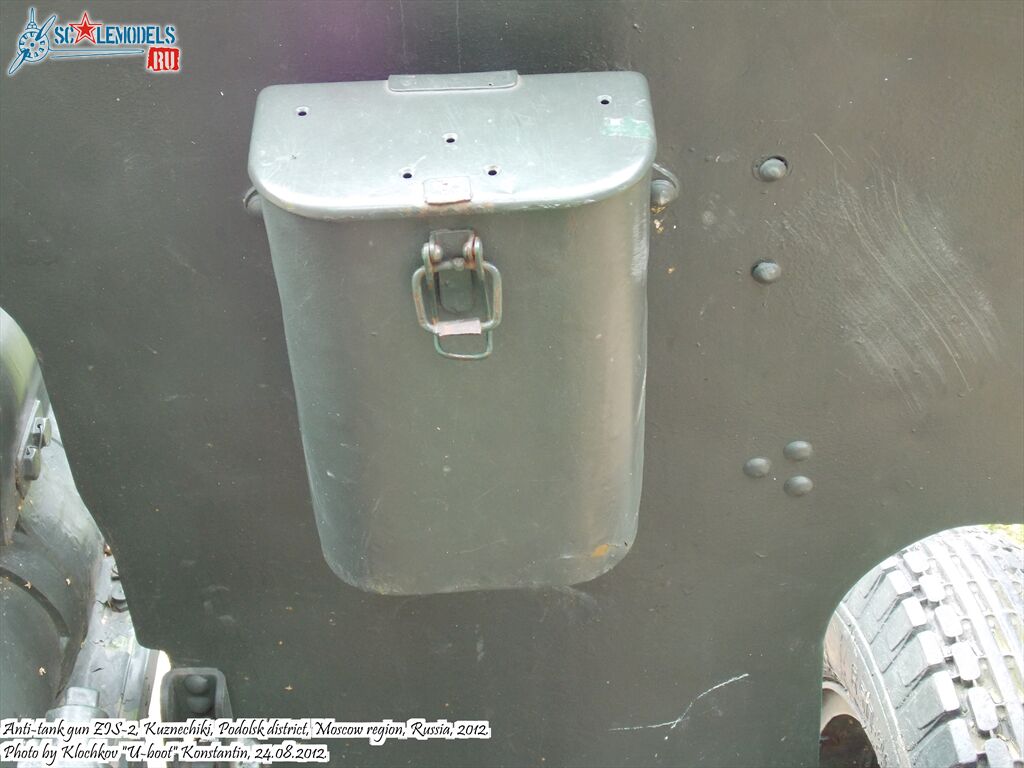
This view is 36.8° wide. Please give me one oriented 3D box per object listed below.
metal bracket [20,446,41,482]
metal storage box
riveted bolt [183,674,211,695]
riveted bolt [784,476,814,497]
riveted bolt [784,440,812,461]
[{"bbox_3d":[-0.347,0.058,1.110,0.015,0.025,0.019,-2,25,0],"label":"metal bracket"},{"bbox_3d":[-0.029,-0.021,0.945,0.224,0.304,0.126,-2,42,0],"label":"metal storage box"},{"bbox_3d":[-0.246,0.235,1.200,0.021,0.021,0.011,-2,42,0],"label":"riveted bolt"},{"bbox_3d":[0.209,0.074,1.118,0.021,0.021,0.011,-2,42,0],"label":"riveted bolt"},{"bbox_3d":[0.204,0.048,1.094,0.021,0.021,0.011,-2,42,0],"label":"riveted bolt"}]

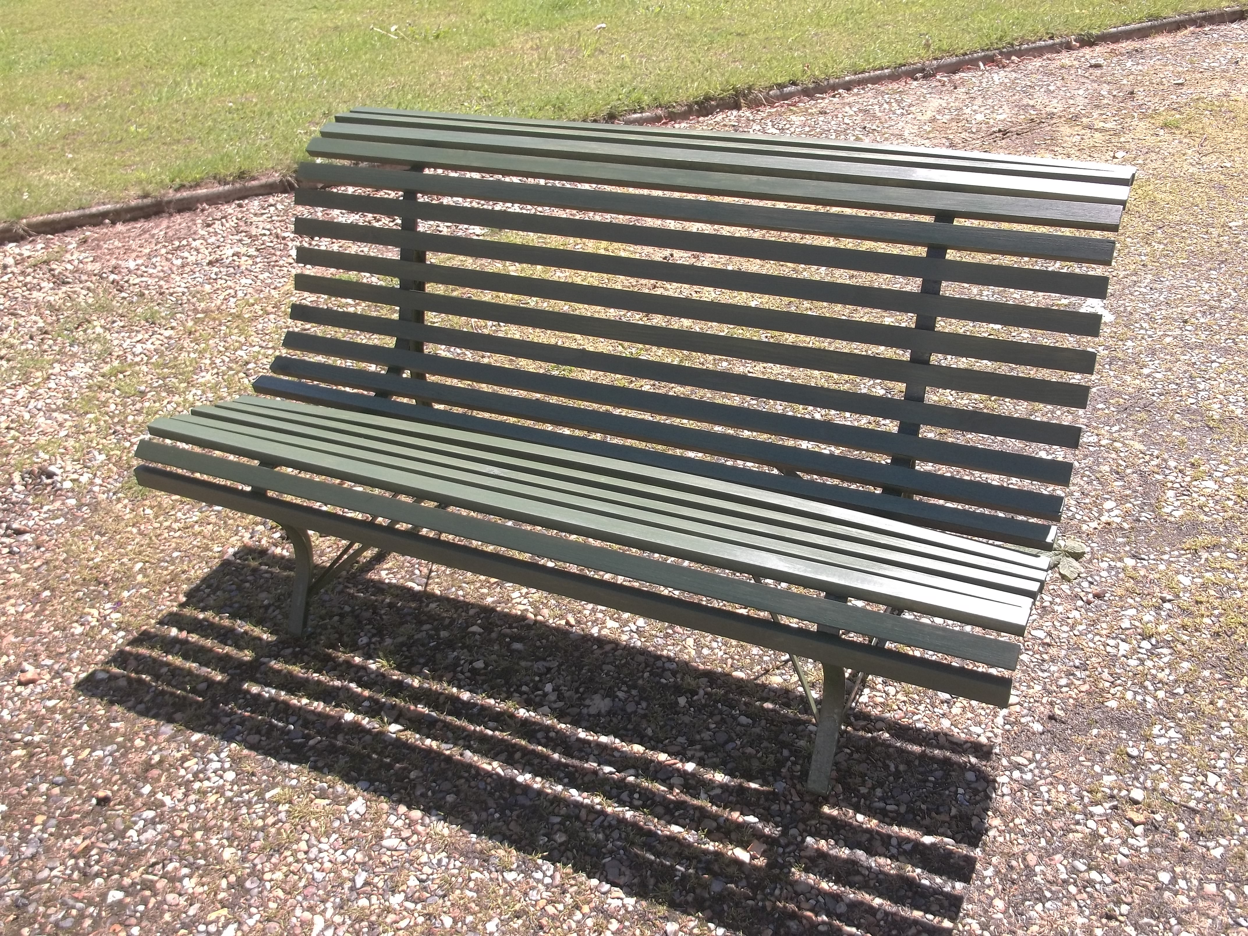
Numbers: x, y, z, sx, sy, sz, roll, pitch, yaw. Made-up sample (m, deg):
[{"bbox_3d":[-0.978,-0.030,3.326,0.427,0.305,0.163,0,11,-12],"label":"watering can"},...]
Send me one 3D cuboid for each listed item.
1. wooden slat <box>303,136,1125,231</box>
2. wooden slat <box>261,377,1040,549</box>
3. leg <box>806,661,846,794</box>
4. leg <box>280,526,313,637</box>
[{"bbox_3d":[0.068,-0.599,2.457,1.800,0.024,0.039,11,68,24],"label":"wooden slat"},{"bbox_3d":[-0.054,-0.037,2.442,1.800,0.023,0.038,11,51,24],"label":"wooden slat"},{"bbox_3d":[0.352,0.446,2.066,0.036,0.280,0.095,11,34,24],"label":"leg"},{"bbox_3d":[-0.700,0.235,2.542,0.036,0.280,0.095,11,34,24],"label":"leg"}]

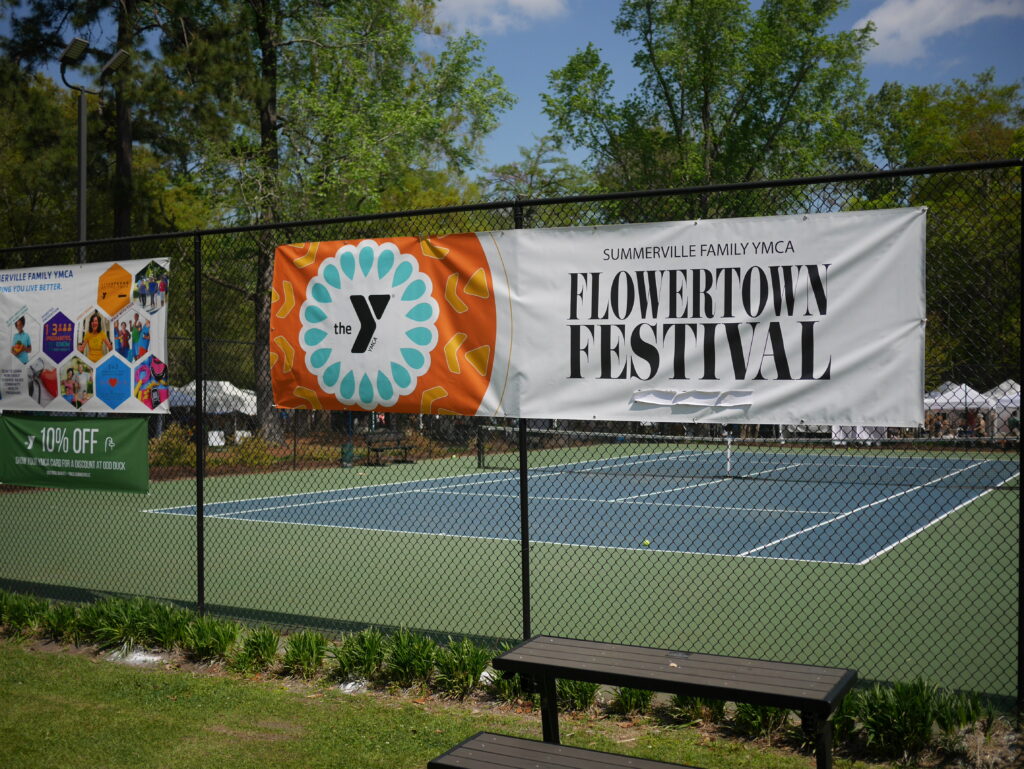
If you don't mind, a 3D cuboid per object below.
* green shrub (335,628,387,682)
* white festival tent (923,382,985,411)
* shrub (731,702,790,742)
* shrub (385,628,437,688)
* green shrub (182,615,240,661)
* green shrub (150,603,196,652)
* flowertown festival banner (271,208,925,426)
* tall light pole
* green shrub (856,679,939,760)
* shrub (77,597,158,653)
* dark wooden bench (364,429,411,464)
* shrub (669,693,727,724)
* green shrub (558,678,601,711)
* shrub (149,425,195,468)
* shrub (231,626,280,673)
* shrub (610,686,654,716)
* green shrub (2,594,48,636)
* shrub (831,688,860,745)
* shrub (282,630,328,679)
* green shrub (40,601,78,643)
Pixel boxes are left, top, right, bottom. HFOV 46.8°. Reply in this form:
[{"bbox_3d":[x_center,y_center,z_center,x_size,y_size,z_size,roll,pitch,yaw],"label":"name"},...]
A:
[{"bbox_3d":[-1.022,1.834,8.053,0.360,0.320,0.360,0,0,0],"label":"green shrub"},{"bbox_3d":[23.922,1.597,63.000,3.050,3.200,3.050,0,0,28],"label":"white festival tent"},{"bbox_3d":[1.335,1.723,6.331,0.320,0.320,0.330,0,0,28],"label":"shrub"},{"bbox_3d":[-0.635,1.708,7.424,0.340,0.340,0.340,0,0,0],"label":"shrub"},{"bbox_3d":[-2.068,1.724,8.152,0.380,0.300,0.360,0,0,0],"label":"green shrub"},{"bbox_3d":[-2.586,1.826,8.965,0.350,0.330,0.350,0,0,0],"label":"green shrub"},{"bbox_3d":[0.272,-0.413,7.979,4.820,1.275,0.060,0,0,28],"label":"flowertown festival banner"},{"bbox_3d":[-8.129,-2.307,23.159,0.750,8.600,1.300,0,0,28],"label":"tall light pole"},{"bbox_3d":[2.092,1.817,6.432,0.430,0.370,0.430,0,0,29],"label":"green shrub"},{"bbox_3d":[-2.800,1.691,8.408,0.570,0.360,0.460,0,0,28],"label":"shrub"},{"bbox_3d":[-3.235,1.652,31.136,0.600,0.860,1.650,0,0,28],"label":"dark wooden bench"},{"bbox_3d":[1.086,1.850,7.073,0.390,0.300,0.390,0,0,29],"label":"shrub"},{"bbox_3d":[0.368,1.726,6.889,0.300,0.310,0.310,0,0,0],"label":"green shrub"},{"bbox_3d":[-8.313,1.489,28.900,1.350,1.050,1.250,0,0,29],"label":"shrub"},{"bbox_3d":[-1.690,1.734,7.805,0.330,0.280,0.320,0,0,0],"label":"shrub"},{"bbox_3d":[0.738,1.844,7.229,0.330,0.310,0.330,0,0,29],"label":"shrub"},{"bbox_3d":[-3.650,1.714,8.887,0.360,0.310,0.350,0,0,28],"label":"green shrub"},{"bbox_3d":[1.840,1.847,6.638,0.270,0.310,0.270,0,0,29],"label":"shrub"},{"bbox_3d":[-1.333,1.730,7.650,0.310,0.290,0.310,0,0,0],"label":"shrub"},{"bbox_3d":[-3.492,1.843,9.288,0.300,0.290,0.300,0,0,29],"label":"green shrub"}]

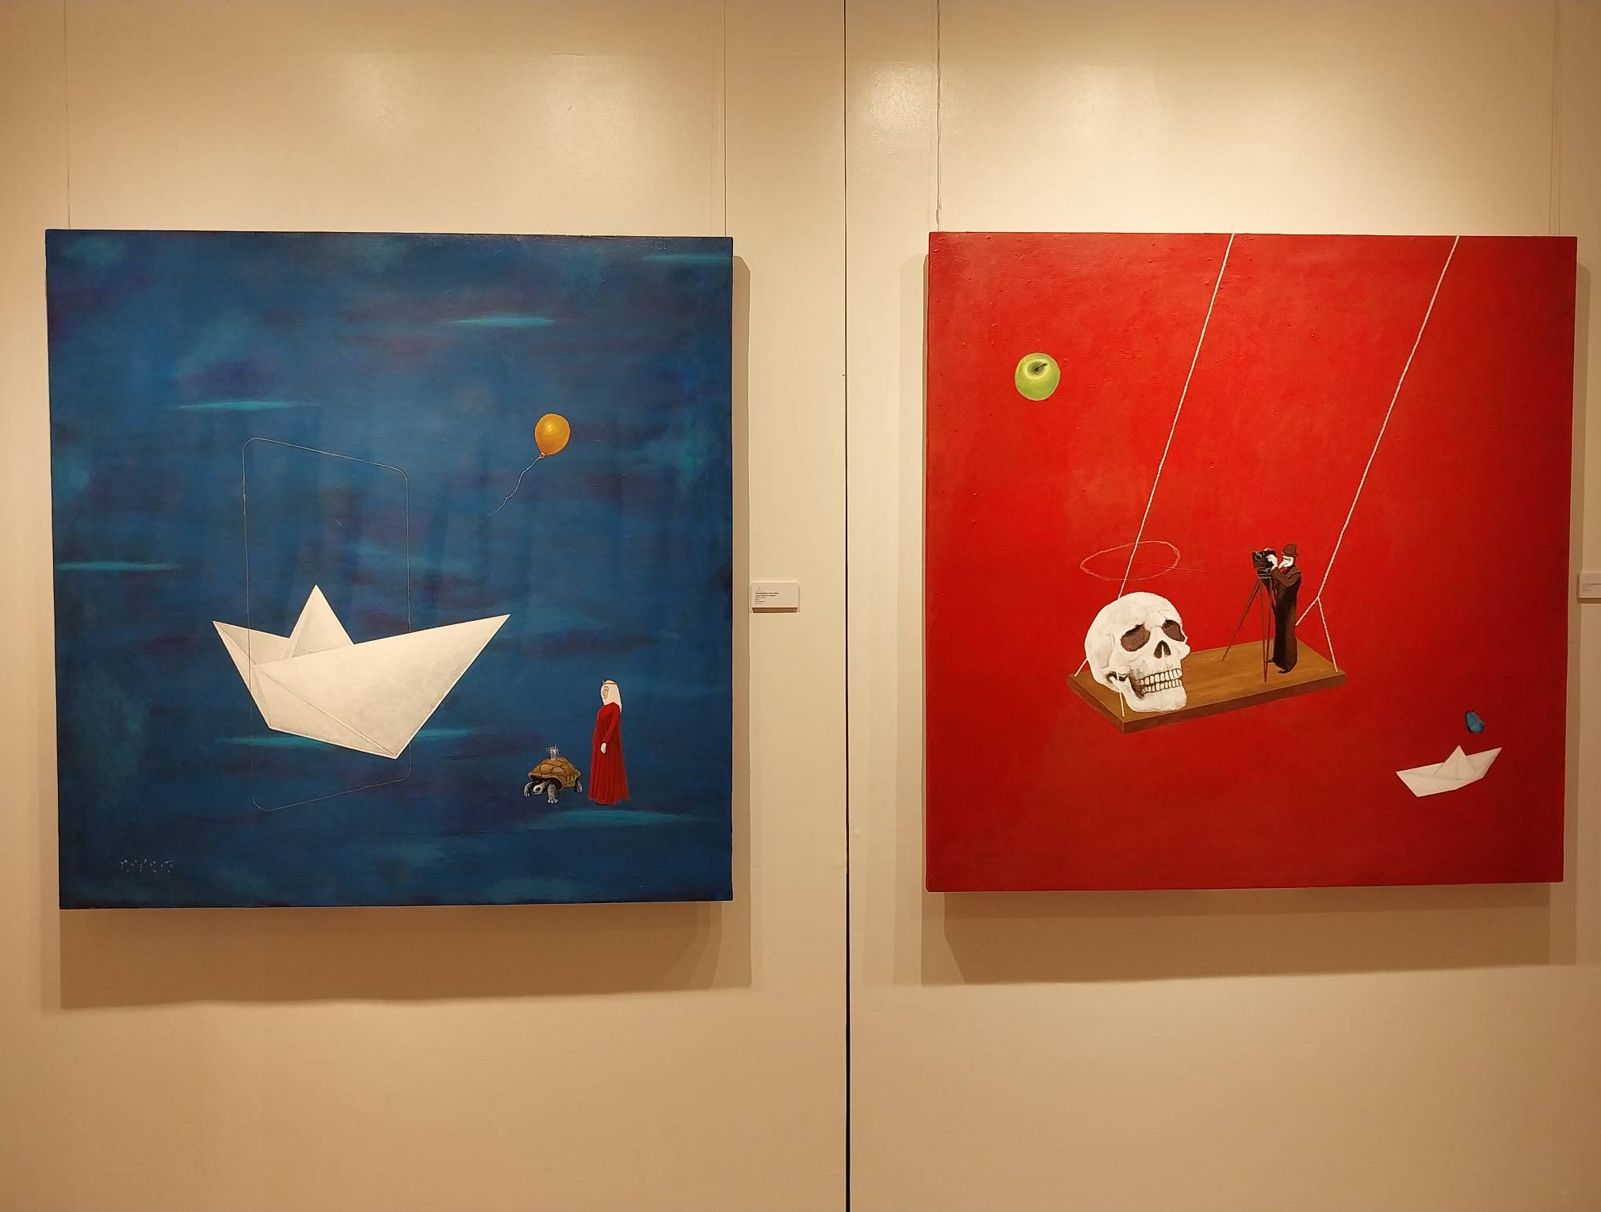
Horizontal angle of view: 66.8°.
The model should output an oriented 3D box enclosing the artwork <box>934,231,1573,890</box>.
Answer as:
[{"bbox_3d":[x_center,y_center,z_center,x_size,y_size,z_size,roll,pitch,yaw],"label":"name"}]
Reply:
[{"bbox_3d":[0.833,-0.079,2.255,1.200,1.200,0.035,0,2,-2],"label":"artwork"}]

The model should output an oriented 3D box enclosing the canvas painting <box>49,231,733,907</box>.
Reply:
[{"bbox_3d":[-0.722,-0.061,2.186,1.200,1.200,0.035,0,2,-2],"label":"canvas painting"}]

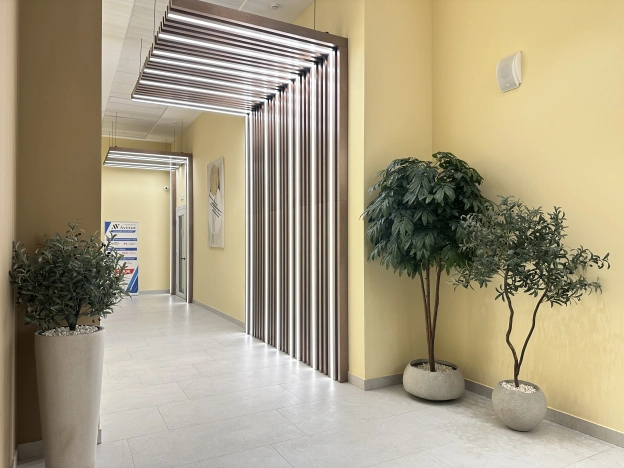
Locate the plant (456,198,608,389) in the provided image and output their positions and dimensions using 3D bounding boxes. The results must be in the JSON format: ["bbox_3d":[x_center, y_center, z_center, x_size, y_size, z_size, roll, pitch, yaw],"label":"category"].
[{"bbox_3d":[1.664,0.476,3.440,0.795,1.590,1.208,0,-1,-28],"label":"plant"}]

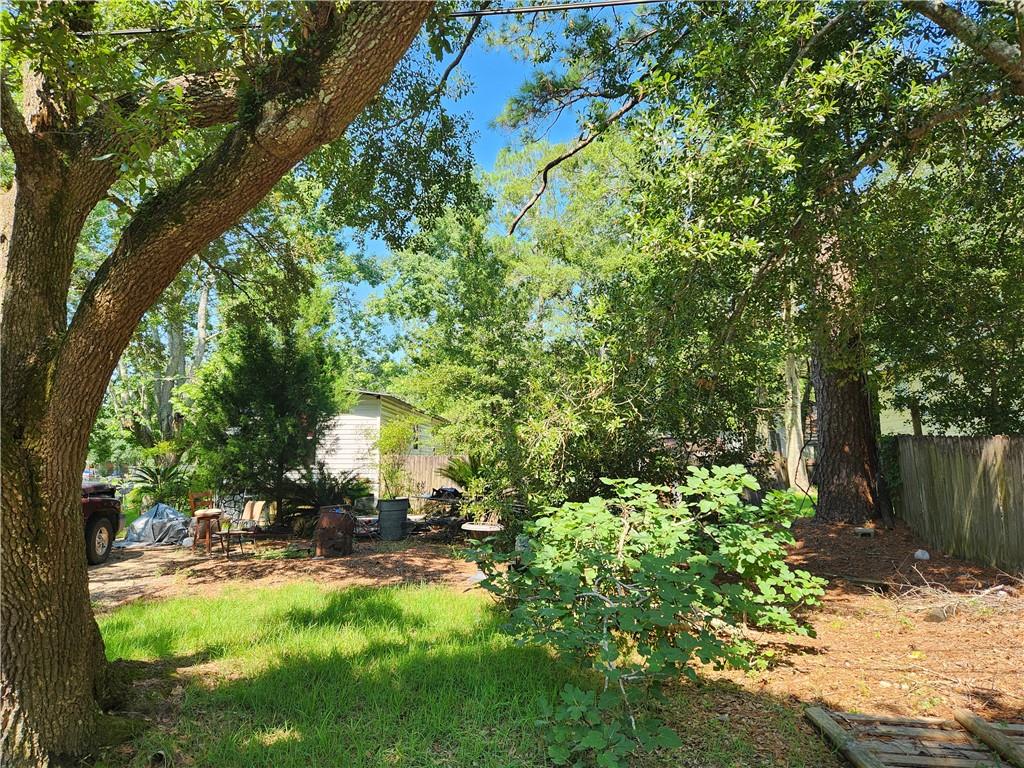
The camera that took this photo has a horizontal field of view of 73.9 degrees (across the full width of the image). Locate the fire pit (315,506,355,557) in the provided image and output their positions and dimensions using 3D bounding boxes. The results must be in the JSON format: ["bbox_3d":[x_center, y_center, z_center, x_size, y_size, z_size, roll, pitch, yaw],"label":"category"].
[{"bbox_3d":[-2.988,2.476,11.454,0.600,0.850,0.600,0,-6,0],"label":"fire pit"}]

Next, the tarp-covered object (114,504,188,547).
[{"bbox_3d":[-6.832,2.642,12.895,1.250,0.820,1.000,3,-7,-27],"label":"tarp-covered object"}]

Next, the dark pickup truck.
[{"bbox_3d":[-7.380,1.685,8.470,1.980,1.800,5.600,0,-6,-2],"label":"dark pickup truck"}]

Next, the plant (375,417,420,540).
[{"bbox_3d":[-2.257,1.874,13.528,0.880,2.480,0.850,0,-6,0],"label":"plant"}]

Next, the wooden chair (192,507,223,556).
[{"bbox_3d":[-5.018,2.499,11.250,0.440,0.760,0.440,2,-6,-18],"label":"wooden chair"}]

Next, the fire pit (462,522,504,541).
[{"bbox_3d":[-0.540,2.845,12.672,0.820,0.370,0.820,0,-6,0],"label":"fire pit"}]

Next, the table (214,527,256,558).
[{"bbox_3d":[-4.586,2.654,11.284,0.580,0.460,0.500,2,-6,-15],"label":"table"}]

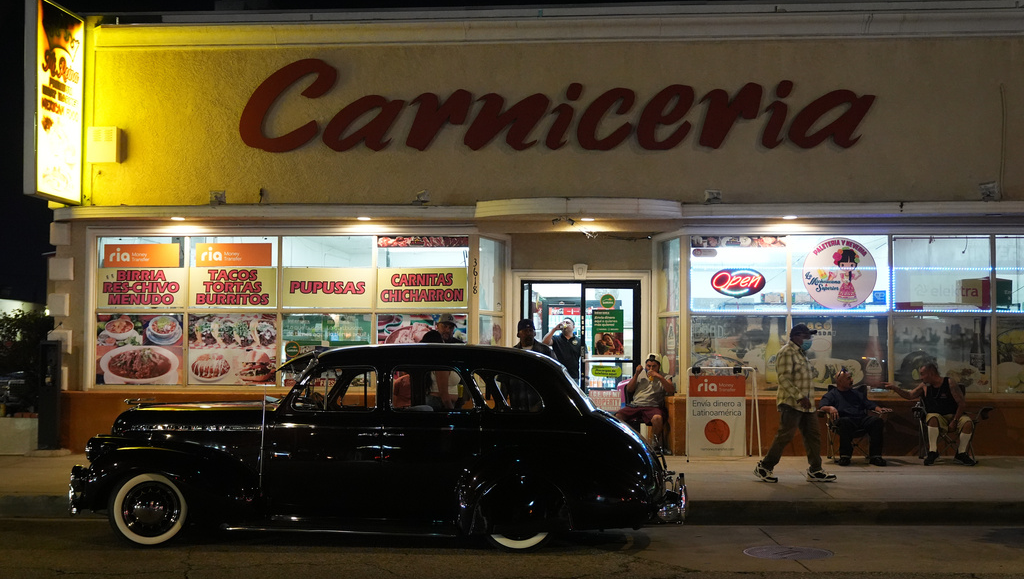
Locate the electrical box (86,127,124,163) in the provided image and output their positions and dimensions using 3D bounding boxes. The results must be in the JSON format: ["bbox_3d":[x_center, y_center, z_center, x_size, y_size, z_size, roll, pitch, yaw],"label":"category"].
[{"bbox_3d":[-5.184,-1.827,14.506,0.372,0.459,0.180,0,-2,4],"label":"electrical box"}]

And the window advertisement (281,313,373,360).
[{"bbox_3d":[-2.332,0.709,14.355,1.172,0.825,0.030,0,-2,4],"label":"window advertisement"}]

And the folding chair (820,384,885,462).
[{"bbox_3d":[4.021,1.564,13.398,0.770,0.890,0.600,0,-2,0],"label":"folding chair"}]

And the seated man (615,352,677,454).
[{"bbox_3d":[1.606,1.368,13.795,0.720,1.170,0.750,0,-2,16],"label":"seated man"}]

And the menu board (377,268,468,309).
[{"bbox_3d":[-1.156,-0.016,14.673,1.186,0.524,0.030,0,-2,5],"label":"menu board"}]

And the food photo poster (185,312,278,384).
[{"bbox_3d":[-3.407,0.722,13.877,1.140,0.880,0.030,0,-2,4],"label":"food photo poster"}]

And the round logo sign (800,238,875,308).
[{"bbox_3d":[4.013,-0.193,13.904,0.887,0.887,0.030,0,-2,4],"label":"round logo sign"}]

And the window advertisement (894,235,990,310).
[{"bbox_3d":[5.322,-0.199,14.106,1.183,0.922,0.041,0,-2,5],"label":"window advertisement"}]

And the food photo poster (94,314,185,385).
[{"bbox_3d":[-4.754,0.769,14.539,1.143,0.912,0.030,0,-2,4],"label":"food photo poster"}]

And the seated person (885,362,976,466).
[{"bbox_3d":[4.926,1.460,13.394,1.015,1.165,0.761,0,-2,17],"label":"seated person"}]

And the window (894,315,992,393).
[{"bbox_3d":[5.309,0.788,14.070,1.180,0.960,0.041,0,-2,5],"label":"window"}]

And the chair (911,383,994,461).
[{"bbox_3d":[4.938,1.489,12.867,0.890,0.860,0.620,0,-2,4],"label":"chair"}]

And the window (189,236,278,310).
[{"bbox_3d":[-3.551,-0.204,14.506,1.186,0.945,0.070,0,-2,4],"label":"window"}]

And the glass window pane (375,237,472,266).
[{"bbox_3d":[-1.073,-0.466,13.948,1.139,0.369,0.050,0,-2,5],"label":"glass window pane"}]

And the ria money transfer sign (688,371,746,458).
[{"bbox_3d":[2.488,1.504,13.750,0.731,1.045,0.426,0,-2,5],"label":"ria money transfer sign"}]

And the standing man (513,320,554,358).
[{"bbox_3d":[0.200,1.170,12.528,0.568,1.679,0.365,0,-2,-5],"label":"standing man"}]

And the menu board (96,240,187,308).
[{"bbox_3d":[-4.562,-0.197,14.005,1.140,0.860,0.030,0,-2,4],"label":"menu board"}]

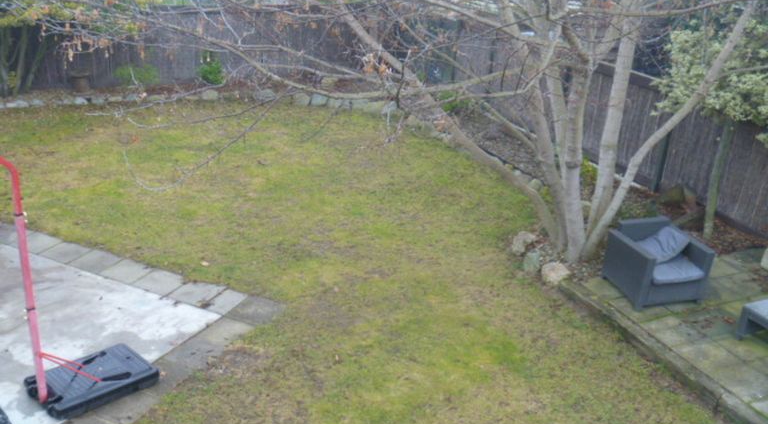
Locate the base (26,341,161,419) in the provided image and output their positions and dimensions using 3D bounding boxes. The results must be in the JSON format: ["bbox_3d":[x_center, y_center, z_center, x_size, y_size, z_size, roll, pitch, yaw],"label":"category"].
[{"bbox_3d":[-2.381,1.379,6.099,0.856,0.125,0.547,-17,30,-39],"label":"base"}]

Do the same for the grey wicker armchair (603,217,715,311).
[{"bbox_3d":[2.888,0.535,7.893,0.774,0.687,0.718,-3,24,-15],"label":"grey wicker armchair"}]

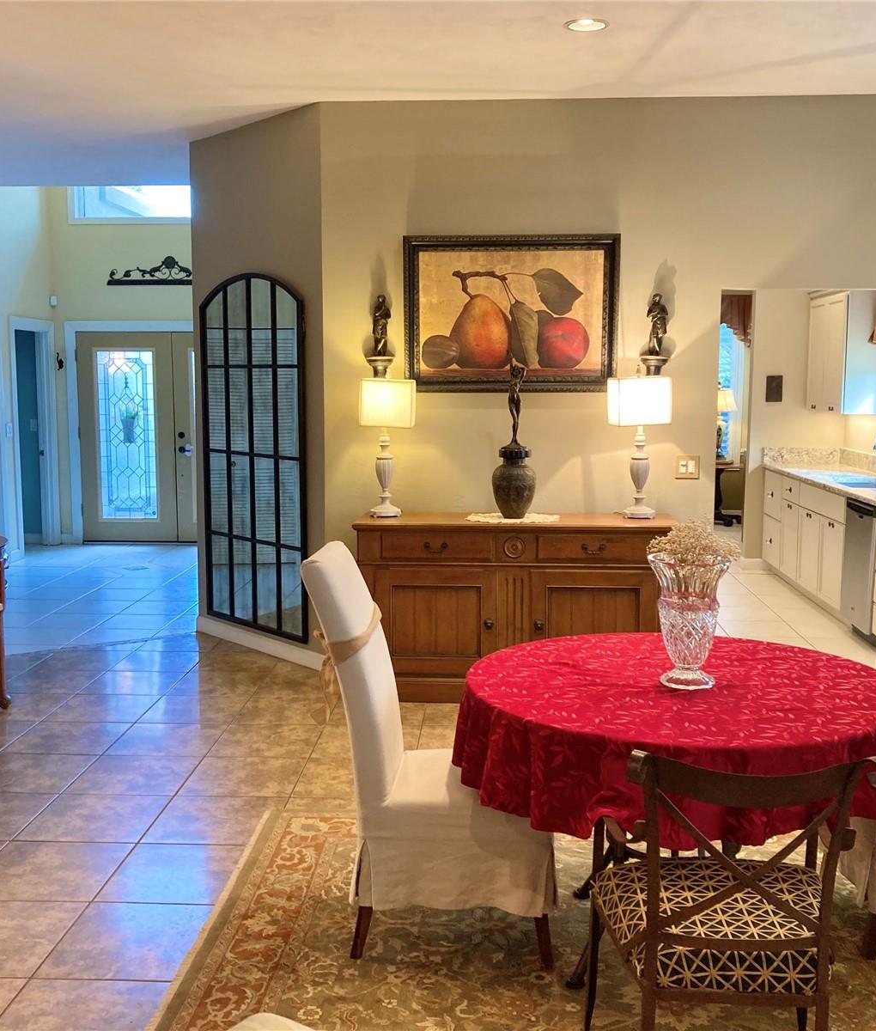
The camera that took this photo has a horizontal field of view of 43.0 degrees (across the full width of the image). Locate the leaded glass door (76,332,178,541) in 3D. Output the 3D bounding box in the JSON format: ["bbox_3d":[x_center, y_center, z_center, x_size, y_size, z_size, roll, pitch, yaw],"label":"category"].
[{"bbox_3d":[-3.060,-0.763,10.987,0.945,2.066,0.045,0,7,3],"label":"leaded glass door"}]

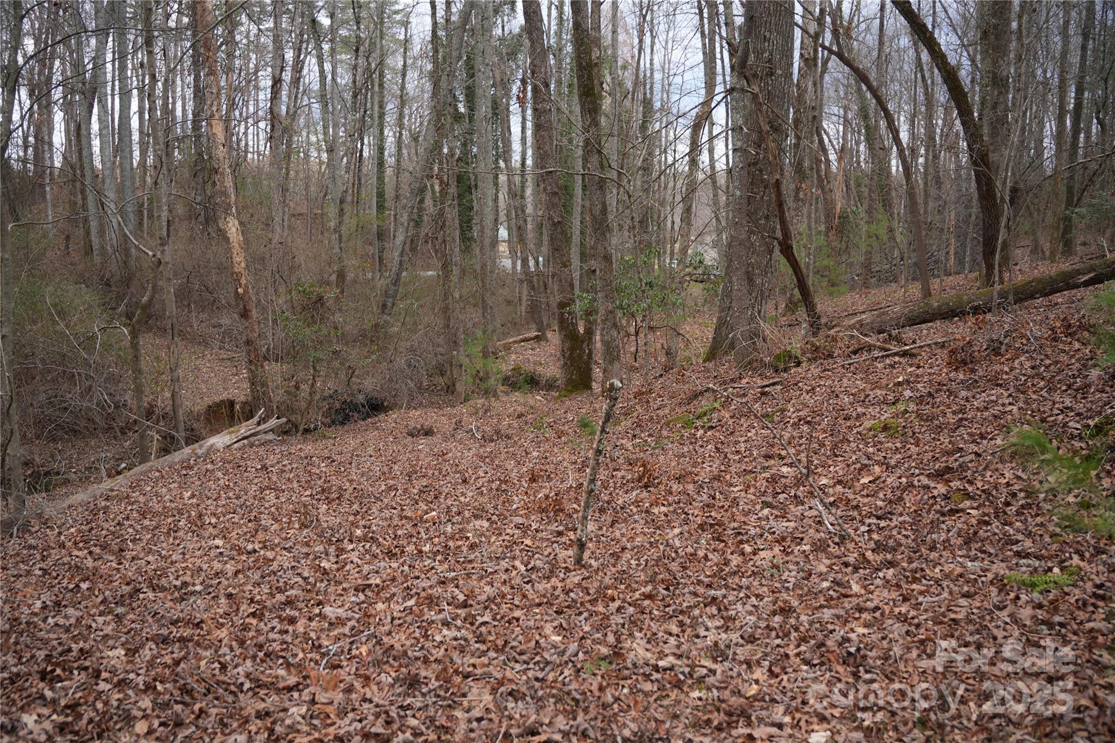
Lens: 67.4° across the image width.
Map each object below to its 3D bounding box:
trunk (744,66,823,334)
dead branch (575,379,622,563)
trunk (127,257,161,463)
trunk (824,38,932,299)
[{"bbox_3d":[2.367,-1.725,8.600,0.280,2.768,0.220,-16,8,2],"label":"trunk"},{"bbox_3d":[0.213,0.541,4.445,0.085,1.020,0.075,12,6,-1],"label":"dead branch"},{"bbox_3d":[-3.568,-0.079,7.298,0.300,1.850,0.200,0,6,0],"label":"trunk"},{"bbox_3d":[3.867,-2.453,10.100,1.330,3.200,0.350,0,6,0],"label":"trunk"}]

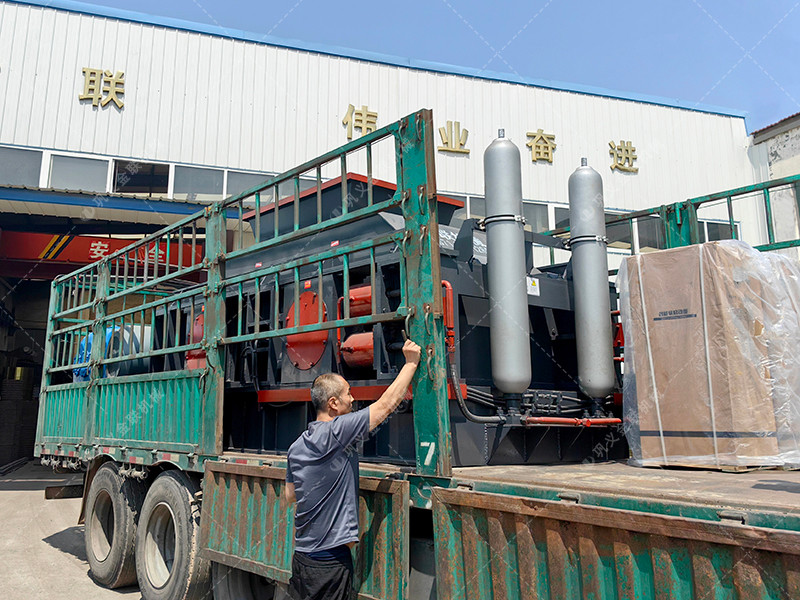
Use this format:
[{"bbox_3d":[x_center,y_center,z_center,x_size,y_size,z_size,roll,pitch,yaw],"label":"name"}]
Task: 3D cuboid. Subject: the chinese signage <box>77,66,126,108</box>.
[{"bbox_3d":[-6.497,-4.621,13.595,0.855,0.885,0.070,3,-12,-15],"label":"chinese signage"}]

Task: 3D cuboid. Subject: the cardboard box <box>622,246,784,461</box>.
[{"bbox_3d":[1.889,0.374,3.876,0.817,1.242,0.519,10,-14,-44],"label":"cardboard box"}]

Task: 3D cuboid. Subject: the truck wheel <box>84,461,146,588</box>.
[{"bbox_3d":[-2.527,2.023,5.675,0.290,1.050,1.050,10,-14,-44],"label":"truck wheel"}]

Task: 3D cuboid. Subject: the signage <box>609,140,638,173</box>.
[{"bbox_3d":[7.184,-4.599,19.949,1.055,1.038,0.100,3,-11,-15],"label":"signage"}]

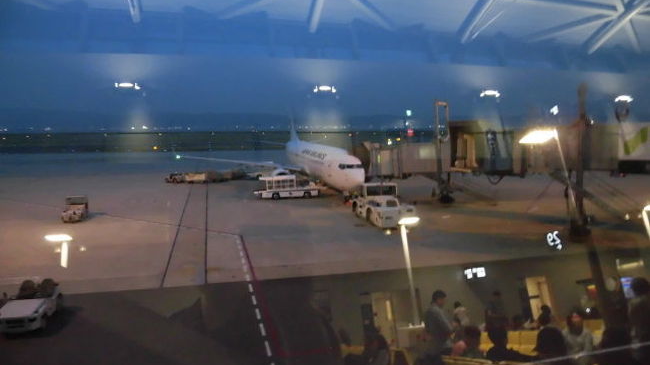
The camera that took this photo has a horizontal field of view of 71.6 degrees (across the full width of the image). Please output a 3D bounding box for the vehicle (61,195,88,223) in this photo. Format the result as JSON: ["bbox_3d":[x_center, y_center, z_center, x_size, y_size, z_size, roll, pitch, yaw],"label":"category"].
[{"bbox_3d":[-21.050,2.133,38.016,1.600,1.950,3.000,-2,7,-20],"label":"vehicle"}]

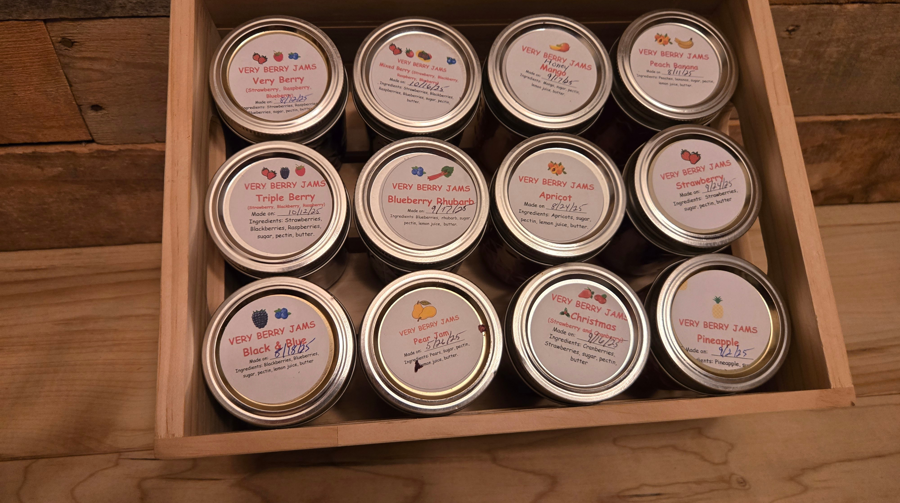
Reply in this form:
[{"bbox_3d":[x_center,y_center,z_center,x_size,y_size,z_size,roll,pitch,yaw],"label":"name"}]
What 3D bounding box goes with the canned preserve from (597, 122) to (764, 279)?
[{"bbox_3d":[0.130,-0.025,0.366,0.073,0.096,0.073,-3,77,-5],"label":"canned preserve"}]

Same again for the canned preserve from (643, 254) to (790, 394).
[{"bbox_3d":[0.137,0.048,0.354,0.073,0.096,0.073,-3,77,-5],"label":"canned preserve"}]

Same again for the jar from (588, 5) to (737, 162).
[{"bbox_3d":[0.125,-0.095,0.383,0.073,0.096,0.073,1,77,-4],"label":"jar"}]

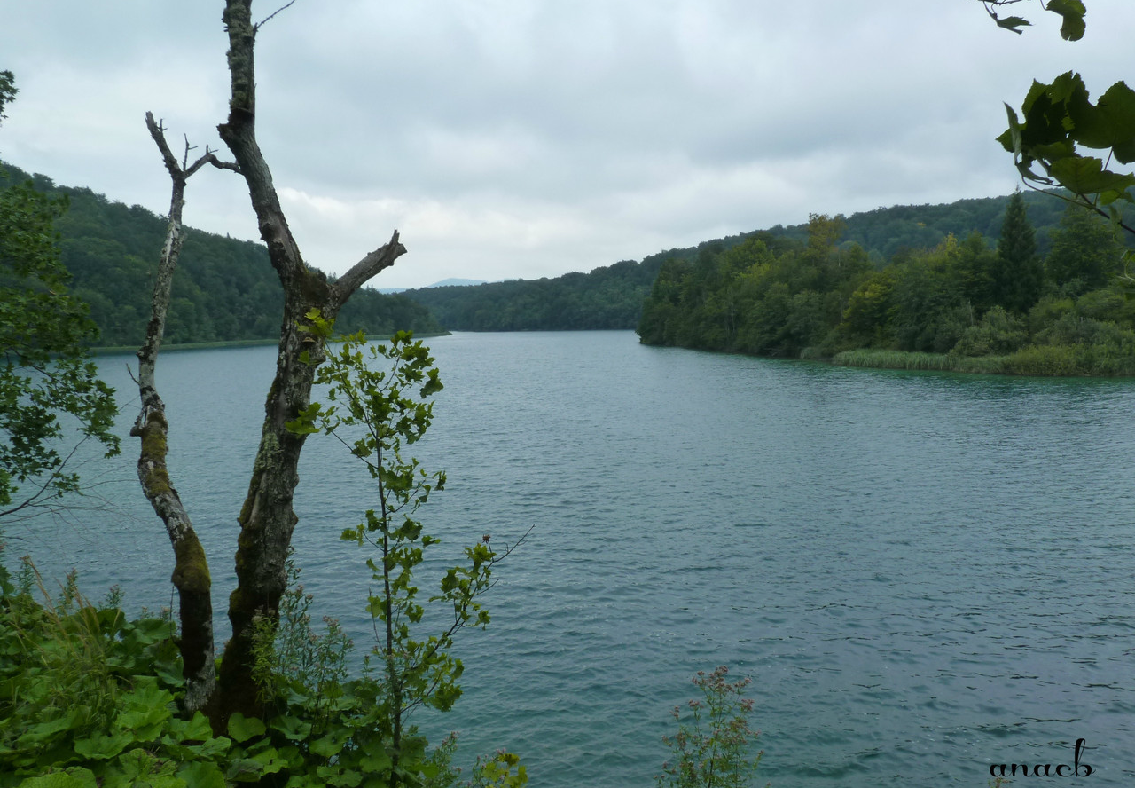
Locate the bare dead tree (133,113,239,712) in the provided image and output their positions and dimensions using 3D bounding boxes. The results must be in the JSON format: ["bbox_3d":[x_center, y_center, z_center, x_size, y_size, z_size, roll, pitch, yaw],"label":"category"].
[{"bbox_3d":[-1.803,0.090,4.200,0.430,2.800,0.340,0,4,0],"label":"bare dead tree"}]

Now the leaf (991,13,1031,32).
[{"bbox_3d":[0.978,-0.817,1.950,0.082,0.040,0.065,1,5,18],"label":"leaf"}]

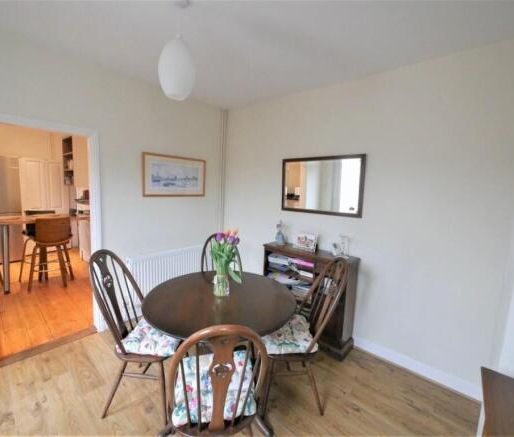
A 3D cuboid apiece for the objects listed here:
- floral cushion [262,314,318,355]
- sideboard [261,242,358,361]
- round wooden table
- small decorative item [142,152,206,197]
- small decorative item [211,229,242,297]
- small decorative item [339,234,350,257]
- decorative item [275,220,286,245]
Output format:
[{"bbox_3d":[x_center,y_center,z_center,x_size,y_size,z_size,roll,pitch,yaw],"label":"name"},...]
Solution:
[{"bbox_3d":[0.232,0.869,1.793,0.410,0.050,0.420,2,6,-4],"label":"floral cushion"},{"bbox_3d":[0.525,0.800,2.517,0.962,0.901,0.311,7,8,39],"label":"sideboard"},{"bbox_3d":[-0.277,0.934,1.800,1.110,0.730,1.110,2,6,0],"label":"round wooden table"},{"bbox_3d":[-0.989,-0.522,2.962,0.025,0.492,0.875,7,8,39],"label":"small decorative item"},{"bbox_3d":[-0.217,0.346,1.763,0.200,0.450,0.190,2,6,0],"label":"small decorative item"},{"bbox_3d":[0.849,0.280,2.272,0.085,0.210,0.080,7,8,39],"label":"small decorative item"},{"bbox_3d":[0.281,0.181,2.767,0.100,0.255,0.090,7,8,39],"label":"decorative item"}]

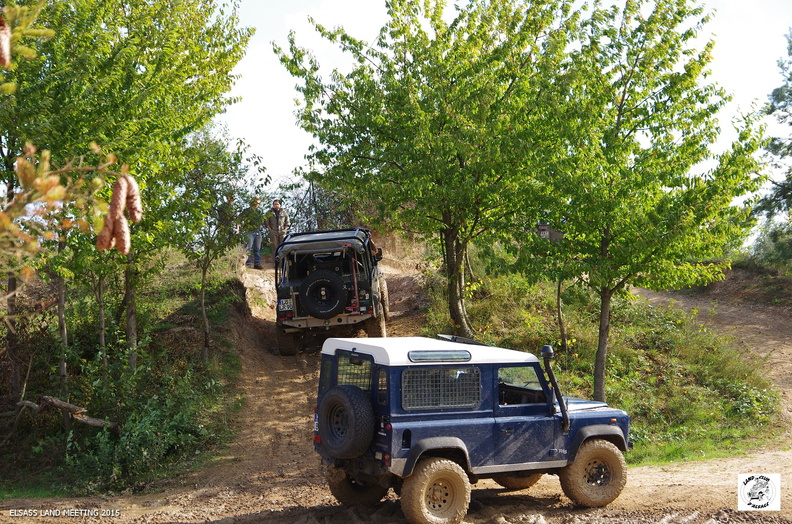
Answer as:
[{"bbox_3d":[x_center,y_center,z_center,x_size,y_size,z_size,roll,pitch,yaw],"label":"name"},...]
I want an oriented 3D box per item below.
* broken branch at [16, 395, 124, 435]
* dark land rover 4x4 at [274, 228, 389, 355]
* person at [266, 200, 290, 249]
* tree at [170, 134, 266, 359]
[{"bbox_3d":[-4.590,2.131,23.000,1.500,0.550,0.500,0,2,0],"label":"broken branch"},{"bbox_3d":[-1.150,0.390,29.700,1.820,2.050,3.900,-5,9,1],"label":"dark land rover 4x4"},{"bbox_3d":[-2.998,-0.689,42.000,0.600,1.780,0.360,0,2,-3],"label":"person"},{"bbox_3d":[-2.874,-0.285,26.800,1.600,3.850,1.600,0,2,0],"label":"tree"}]

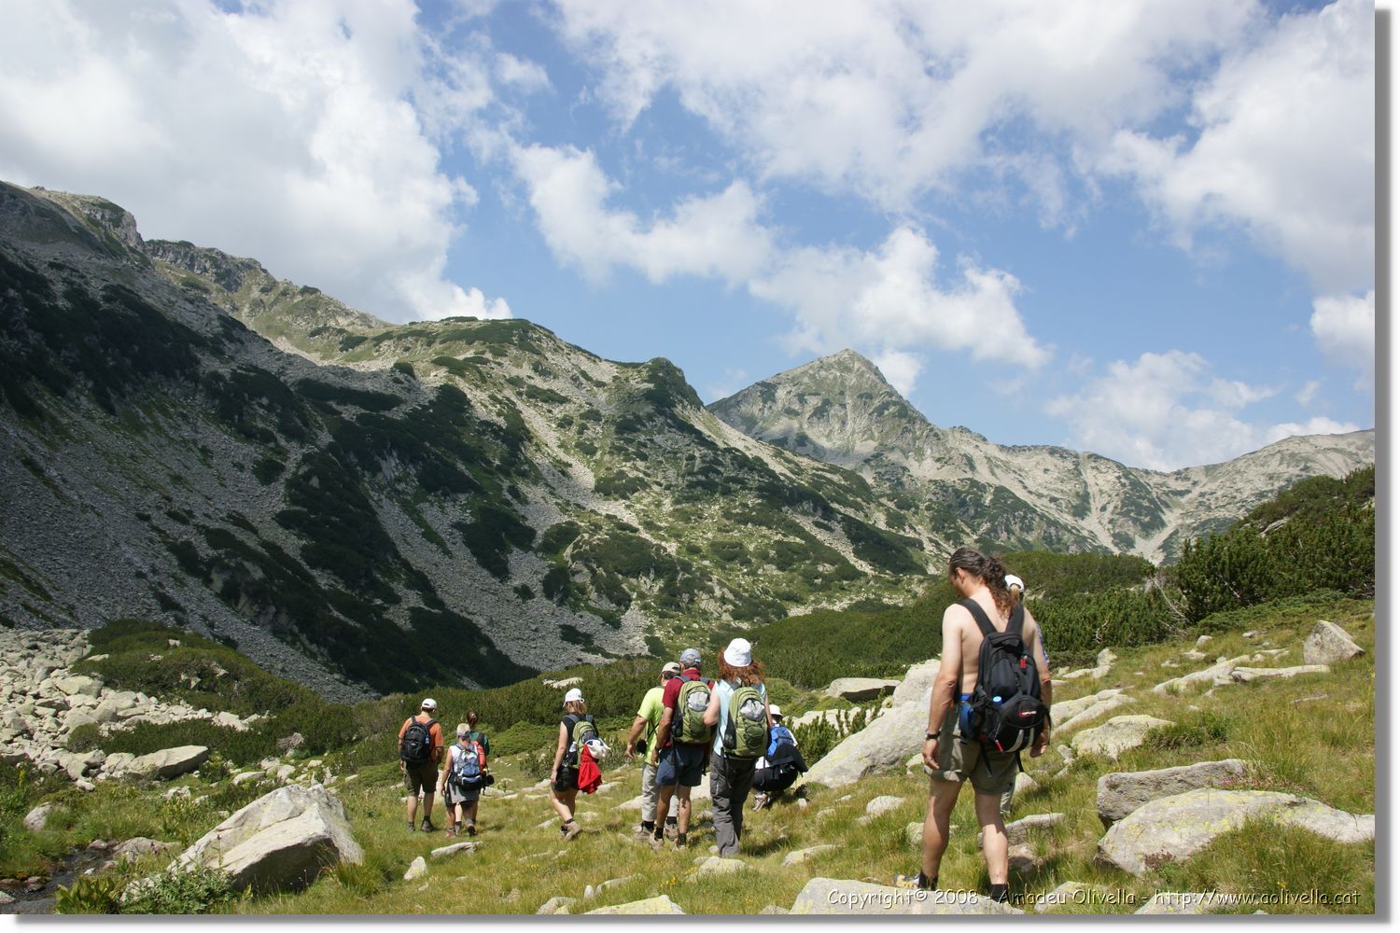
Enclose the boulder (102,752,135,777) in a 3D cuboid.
[{"bbox_3d":[-10.133,5.197,18.300,0.600,0.400,0.500,3,-7,-27],"label":"boulder"}]

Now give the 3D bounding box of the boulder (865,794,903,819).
[{"bbox_3d":[1.510,2.789,8.604,0.326,0.188,0.244,-1,-3,10],"label":"boulder"}]

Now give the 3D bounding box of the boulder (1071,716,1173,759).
[{"bbox_3d":[3.810,2.449,9.476,0.927,0.376,0.649,-1,-3,22],"label":"boulder"}]

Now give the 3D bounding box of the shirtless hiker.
[{"bbox_3d":[1.347,1.270,5.100,0.660,1.750,0.620,1,-3,-18],"label":"shirtless hiker"}]

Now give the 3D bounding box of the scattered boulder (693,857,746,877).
[{"bbox_3d":[0.140,2.846,7.460,0.369,0.117,0.258,0,-3,1],"label":"scattered boulder"}]

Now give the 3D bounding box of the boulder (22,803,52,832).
[{"bbox_3d":[-8.649,4.583,13.700,0.400,0.350,0.360,4,-7,-31],"label":"boulder"}]

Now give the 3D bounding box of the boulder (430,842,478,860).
[{"bbox_3d":[-2.727,4.262,11.634,0.526,0.186,0.316,1,-3,-13],"label":"boulder"}]

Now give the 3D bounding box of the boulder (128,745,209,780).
[{"bbox_3d":[-9.073,5.062,17.921,1.414,0.561,0.990,2,-3,-27],"label":"boulder"}]

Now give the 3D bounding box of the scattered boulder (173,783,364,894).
[{"bbox_3d":[-4.528,3.899,11.003,2.026,1.104,1.418,1,-3,-23],"label":"scattered boulder"}]

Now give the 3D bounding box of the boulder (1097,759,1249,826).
[{"bbox_3d":[2.959,2.042,6.575,0.962,0.392,0.529,-1,-3,15],"label":"boulder"}]

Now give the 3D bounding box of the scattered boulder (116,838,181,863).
[{"bbox_3d":[-6.530,4.536,12.400,0.800,0.290,0.500,3,-7,-27],"label":"scattered boulder"}]

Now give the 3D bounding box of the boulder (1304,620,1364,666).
[{"bbox_3d":[9.840,2.761,16.300,0.920,0.700,0.750,-3,-7,27],"label":"boulder"}]

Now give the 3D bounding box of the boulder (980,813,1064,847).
[{"bbox_3d":[2.025,2.284,6.600,0.510,0.210,0.340,-1,-6,11],"label":"boulder"}]

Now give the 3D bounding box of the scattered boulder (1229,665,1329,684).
[{"bbox_3d":[8.274,2.978,15.000,1.380,0.240,0.600,-2,-6,17],"label":"scattered boulder"}]

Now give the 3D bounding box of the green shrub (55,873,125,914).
[{"bbox_3d":[-5.982,4.197,10.300,0.700,0.420,0.580,3,-7,-29],"label":"green shrub"}]

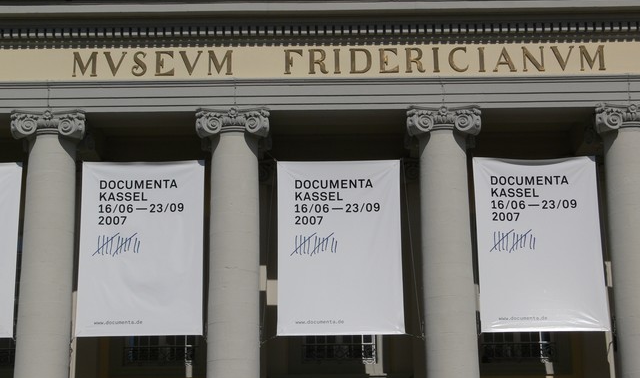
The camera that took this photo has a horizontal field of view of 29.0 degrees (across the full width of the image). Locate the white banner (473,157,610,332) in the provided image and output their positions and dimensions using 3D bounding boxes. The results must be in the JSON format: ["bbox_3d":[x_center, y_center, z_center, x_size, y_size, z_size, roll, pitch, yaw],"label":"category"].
[{"bbox_3d":[4.754,1.161,26.705,2.700,3.870,0.080,-1,-16,0],"label":"white banner"}]

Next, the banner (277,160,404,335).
[{"bbox_3d":[0.441,1.235,26.726,2.700,3.870,0.080,-1,-16,0],"label":"banner"}]

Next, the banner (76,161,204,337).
[{"bbox_3d":[-3.839,1.255,26.713,2.700,3.870,0.080,-1,-16,0],"label":"banner"}]

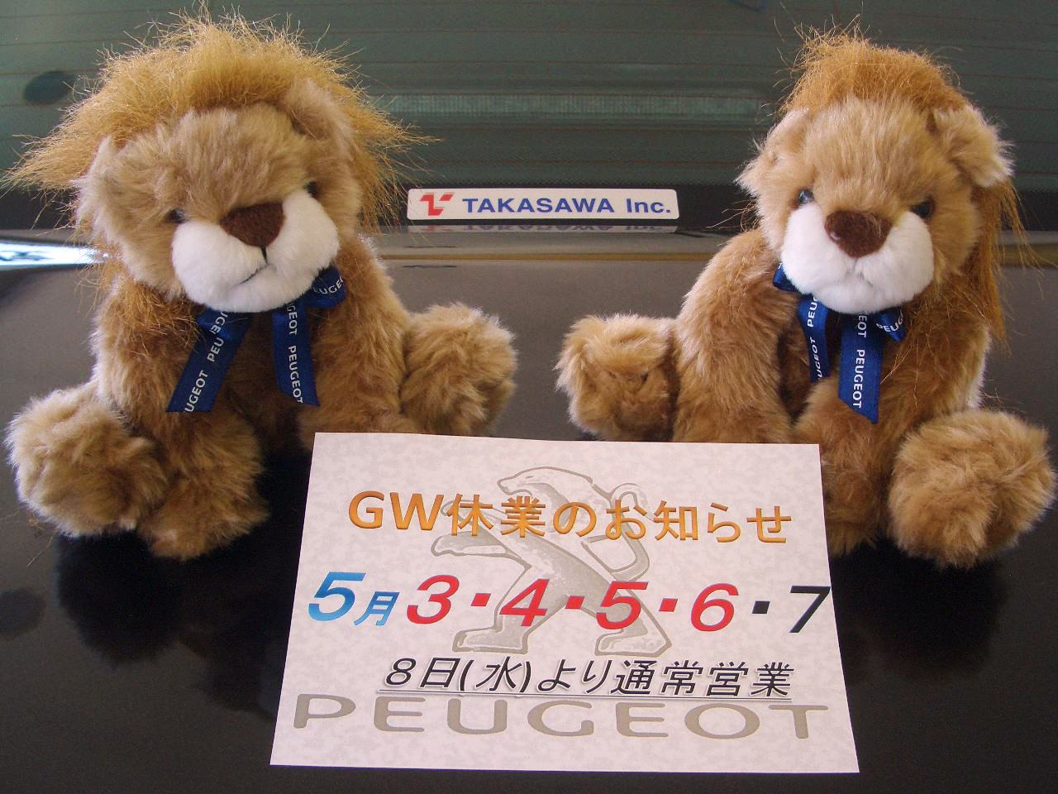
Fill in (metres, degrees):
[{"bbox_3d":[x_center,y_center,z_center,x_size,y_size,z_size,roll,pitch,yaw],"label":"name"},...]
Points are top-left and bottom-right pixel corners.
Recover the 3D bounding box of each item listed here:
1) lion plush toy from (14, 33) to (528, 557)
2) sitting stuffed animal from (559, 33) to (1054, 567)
[{"bbox_3d":[-0.108,-0.055,0.461,0.193,0.158,0.147,-13,27,-27],"label":"lion plush toy"},{"bbox_3d":[0.118,-0.053,0.461,0.191,0.155,0.147,14,28,29],"label":"sitting stuffed animal"}]

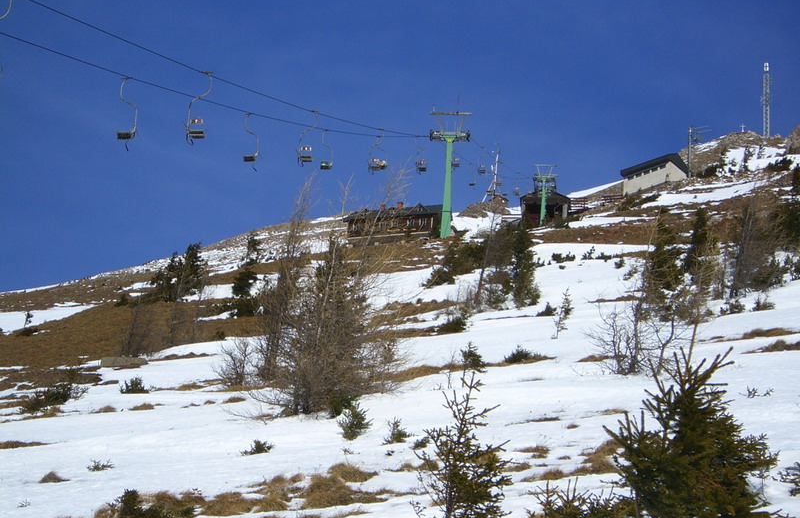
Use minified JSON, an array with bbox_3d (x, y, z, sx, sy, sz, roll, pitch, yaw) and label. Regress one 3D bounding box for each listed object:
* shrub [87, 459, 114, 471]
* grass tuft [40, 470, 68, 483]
[{"bbox_3d":[-4.206,2.900,37.000,0.393,0.174,0.326,2,-15,0],"label":"shrub"},{"bbox_3d":[-3.814,2.394,29.000,0.330,0.170,0.310,0,-14,0],"label":"grass tuft"}]

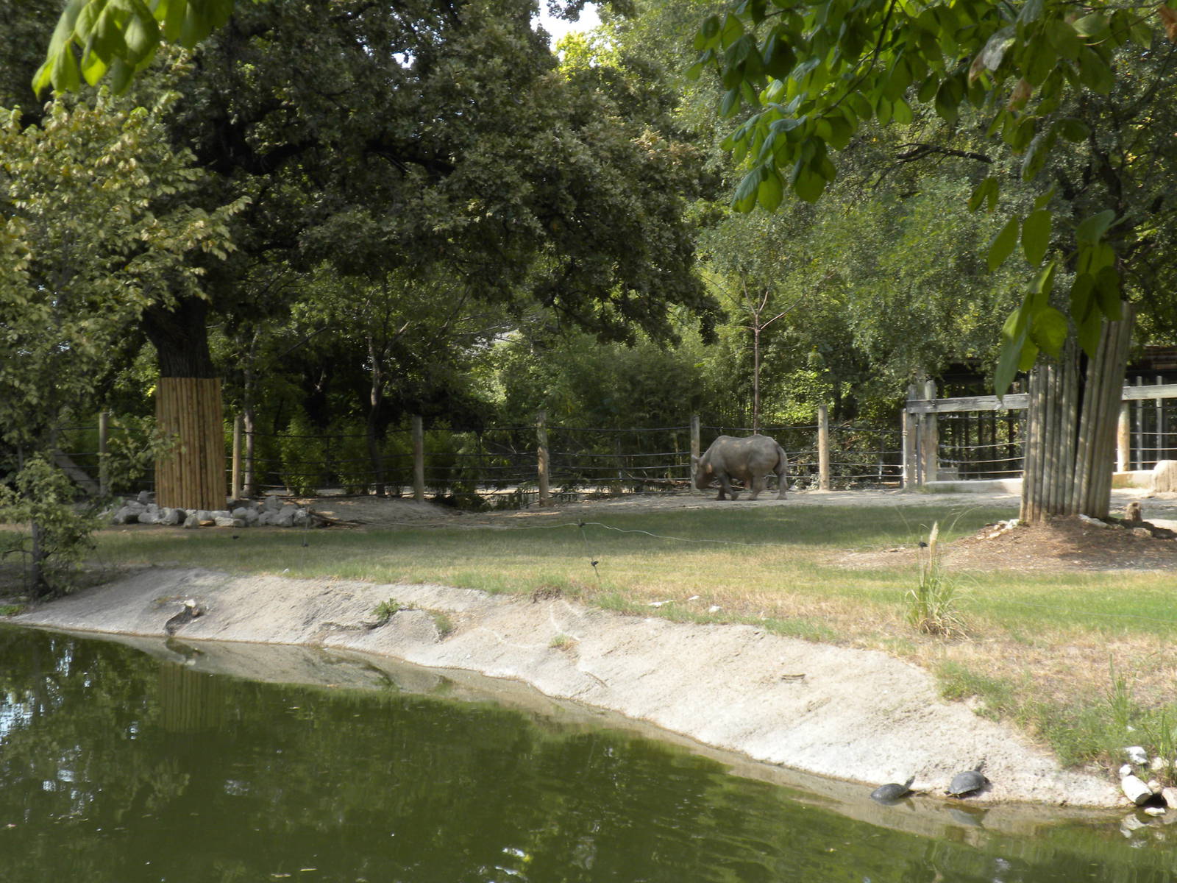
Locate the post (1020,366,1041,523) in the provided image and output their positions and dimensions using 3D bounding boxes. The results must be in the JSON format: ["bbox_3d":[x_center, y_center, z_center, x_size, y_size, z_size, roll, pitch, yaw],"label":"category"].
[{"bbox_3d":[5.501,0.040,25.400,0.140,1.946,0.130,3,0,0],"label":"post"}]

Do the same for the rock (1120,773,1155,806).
[{"bbox_3d":[3.259,2.064,12.100,0.140,0.170,0.220,0,0,-38],"label":"rock"}]

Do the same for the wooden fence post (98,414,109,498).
[{"bbox_3d":[-10.580,0.281,44.500,0.200,1.865,0.200,0,0,0],"label":"wooden fence post"}]

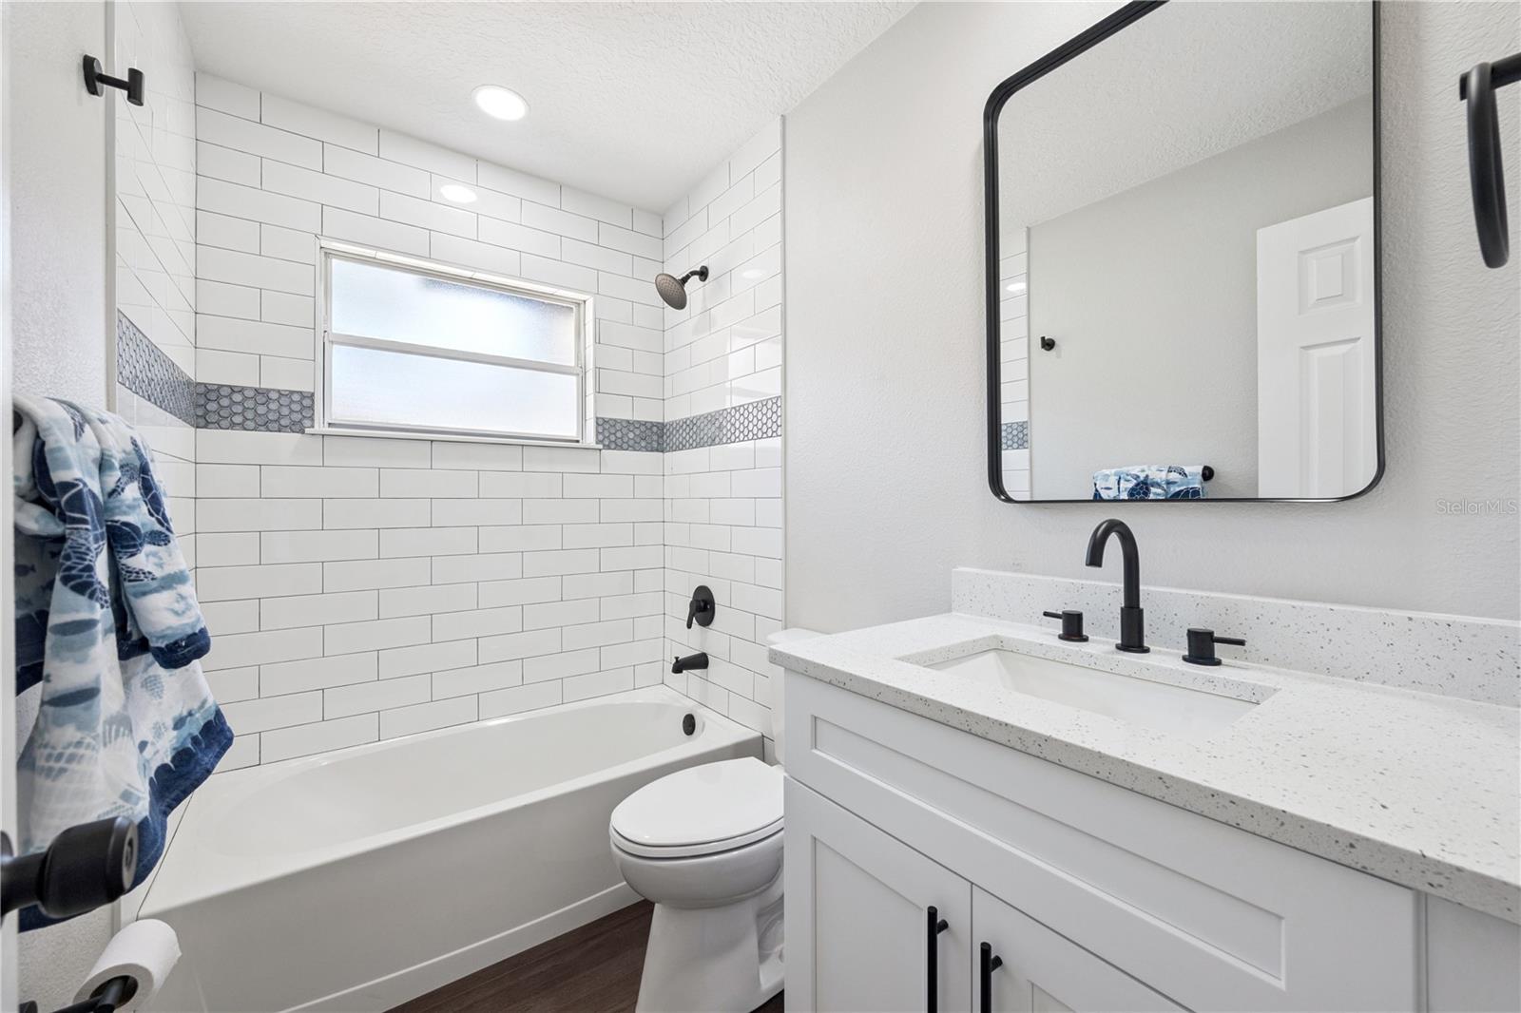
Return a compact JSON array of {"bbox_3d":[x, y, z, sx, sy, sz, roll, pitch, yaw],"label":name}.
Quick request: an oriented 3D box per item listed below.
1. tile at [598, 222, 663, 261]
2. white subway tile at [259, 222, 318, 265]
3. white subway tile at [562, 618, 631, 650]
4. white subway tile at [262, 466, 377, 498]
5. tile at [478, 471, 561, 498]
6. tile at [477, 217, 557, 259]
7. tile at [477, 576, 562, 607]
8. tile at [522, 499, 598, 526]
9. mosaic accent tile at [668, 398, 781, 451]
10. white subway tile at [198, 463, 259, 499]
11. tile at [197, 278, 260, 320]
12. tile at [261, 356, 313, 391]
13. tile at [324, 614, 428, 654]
[{"bbox_3d":[-0.551,-1.121,2.519,0.288,0.099,0.010,0,0,-36],"label":"tile"},{"bbox_3d":[-1.477,-0.819,1.851,0.135,0.100,0.010,0,0,-36],"label":"white subway tile"},{"bbox_3d":[-0.659,0.528,2.426,0.302,0.099,0.010,0,0,-36],"label":"white subway tile"},{"bbox_3d":[-1.405,-0.079,1.898,0.303,0.100,0.010,0,0,-36],"label":"white subway tile"},{"bbox_3d":[-0.911,-0.080,2.254,0.301,0.099,0.009,0,0,-36],"label":"tile"},{"bbox_3d":[-0.918,-1.023,2.261,0.303,0.100,0.010,0,0,-36],"label":"tile"},{"bbox_3d":[-0.910,0.326,2.256,0.303,0.100,0.010,0,0,-36],"label":"tile"},{"bbox_3d":[-0.787,0.021,2.344,0.301,0.099,0.009,0,0,-36],"label":"tile"},{"bbox_3d":[-0.171,-0.301,2.281,0.010,0.135,0.824,0,0,-37],"label":"mosaic accent tile"},{"bbox_3d":[-1.584,-0.077,1.765,0.142,0.099,0.009,0,0,-36],"label":"white subway tile"},{"bbox_3d":[-1.588,-0.615,1.766,0.142,0.099,0.009,0,0,-36],"label":"tile"},{"bbox_3d":[-1.474,-0.412,1.848,0.130,0.099,0.009,0,0,-36],"label":"tile"},{"bbox_3d":[-1.276,0.428,1.981,0.303,0.100,0.010,0,0,-37],"label":"tile"}]

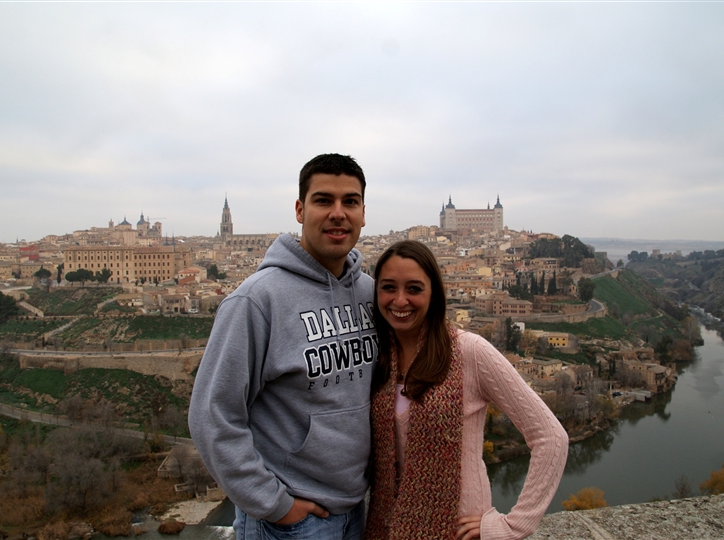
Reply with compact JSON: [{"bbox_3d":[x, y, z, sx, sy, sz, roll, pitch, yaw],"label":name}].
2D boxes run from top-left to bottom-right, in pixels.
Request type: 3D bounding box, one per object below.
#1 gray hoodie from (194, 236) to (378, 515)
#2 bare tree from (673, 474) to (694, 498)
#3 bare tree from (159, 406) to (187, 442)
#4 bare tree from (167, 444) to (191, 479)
[{"bbox_3d":[-0.090,0.240,1.350,0.600,0.690,0.370,-2,4,-35],"label":"gray hoodie"},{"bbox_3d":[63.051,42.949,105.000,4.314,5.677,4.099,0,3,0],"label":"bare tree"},{"bbox_3d":[-63.807,51.349,180.276,9.428,12.100,8.957,0,3,0],"label":"bare tree"},{"bbox_3d":[-55.841,58.276,162.929,7.303,10.328,6.938,0,3,0],"label":"bare tree"}]

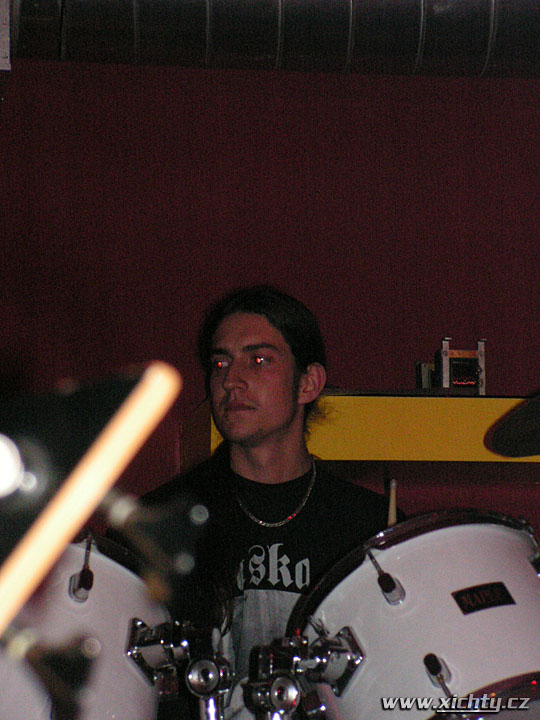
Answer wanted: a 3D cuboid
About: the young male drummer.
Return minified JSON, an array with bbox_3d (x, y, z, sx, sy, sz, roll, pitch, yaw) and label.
[{"bbox_3d":[-0.030,0.540,3.330,0.600,1.300,0.700,-1,-4,12],"label":"young male drummer"}]

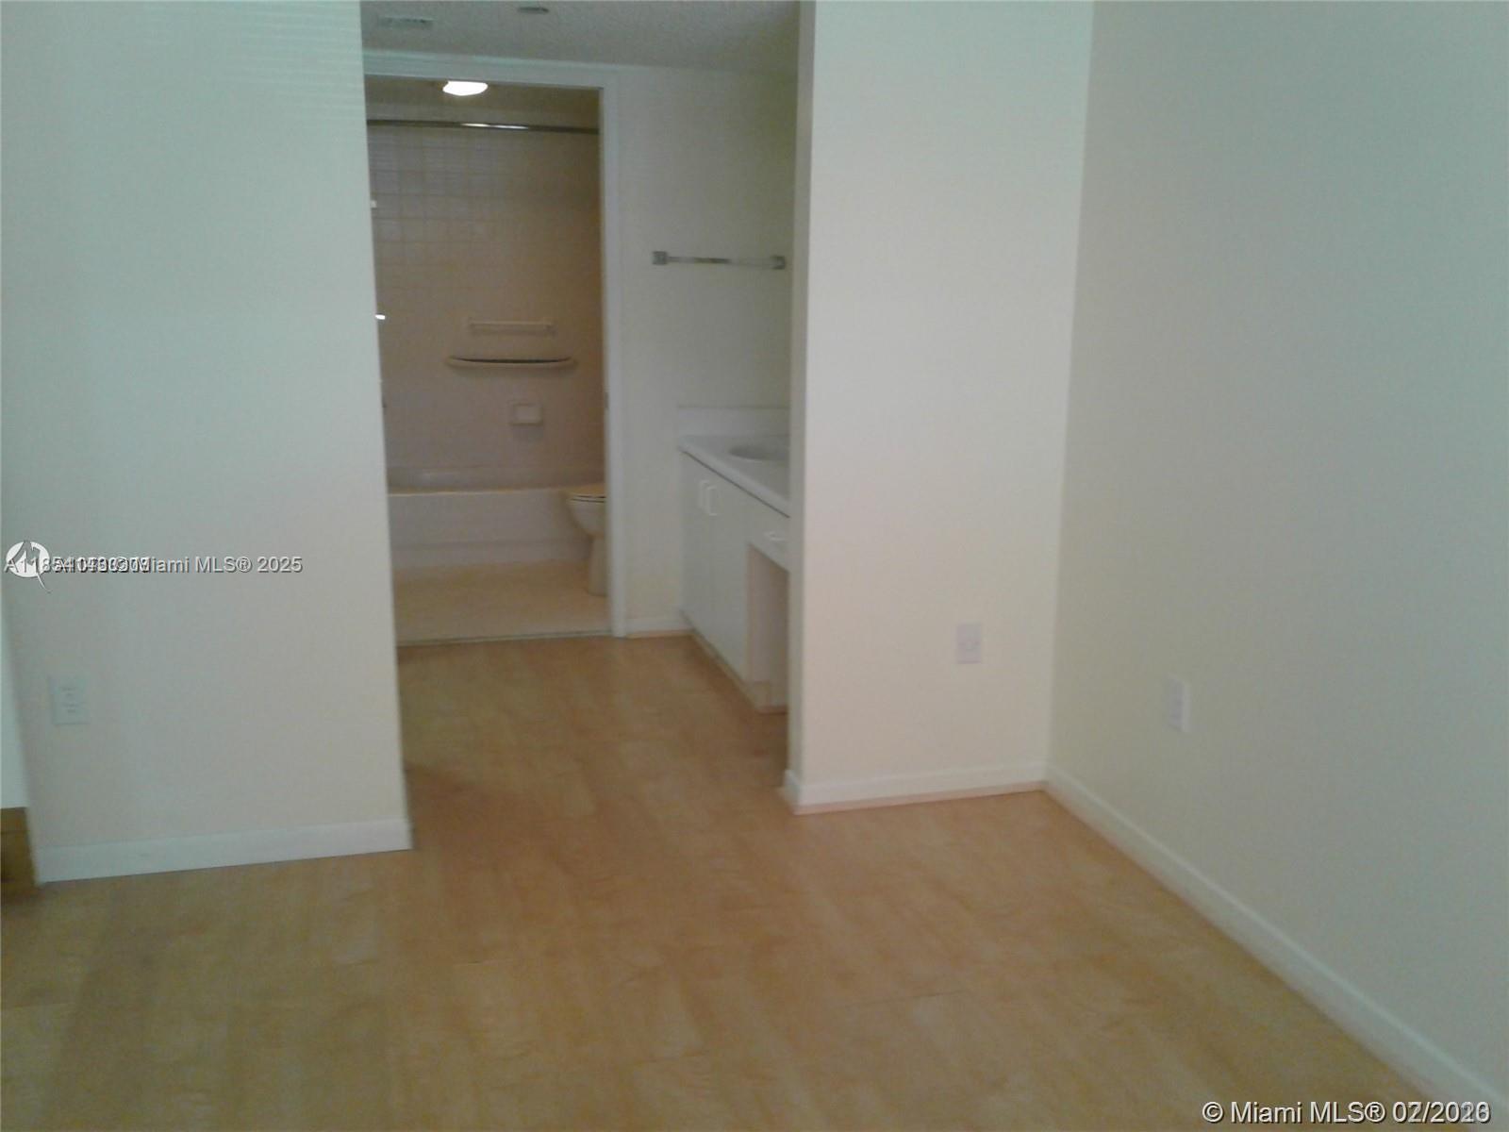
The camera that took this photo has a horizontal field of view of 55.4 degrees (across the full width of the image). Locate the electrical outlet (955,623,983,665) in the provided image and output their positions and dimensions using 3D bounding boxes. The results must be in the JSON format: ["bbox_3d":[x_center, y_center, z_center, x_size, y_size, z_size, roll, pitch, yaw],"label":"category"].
[{"bbox_3d":[0.594,0.217,3.957,0.072,0.115,0.012,-3,13,-15],"label":"electrical outlet"}]

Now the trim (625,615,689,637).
[{"bbox_3d":[-0.380,0.237,5.682,0.266,0.083,0.018,-3,13,-15],"label":"trim"}]

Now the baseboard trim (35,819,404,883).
[{"bbox_3d":[-1.293,0.695,3.550,0.869,0.086,0.018,-3,13,-15],"label":"baseboard trim"}]

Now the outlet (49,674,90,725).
[{"bbox_3d":[-1.607,0.318,3.380,0.074,0.115,0.012,-3,13,-15],"label":"outlet"}]

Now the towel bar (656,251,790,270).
[{"bbox_3d":[-0.131,-1.149,5.415,0.504,0.050,0.070,-3,13,-15],"label":"towel bar"}]

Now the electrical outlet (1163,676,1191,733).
[{"bbox_3d":[1.004,0.324,3.417,0.016,0.115,0.074,-3,13,-15],"label":"electrical outlet"}]

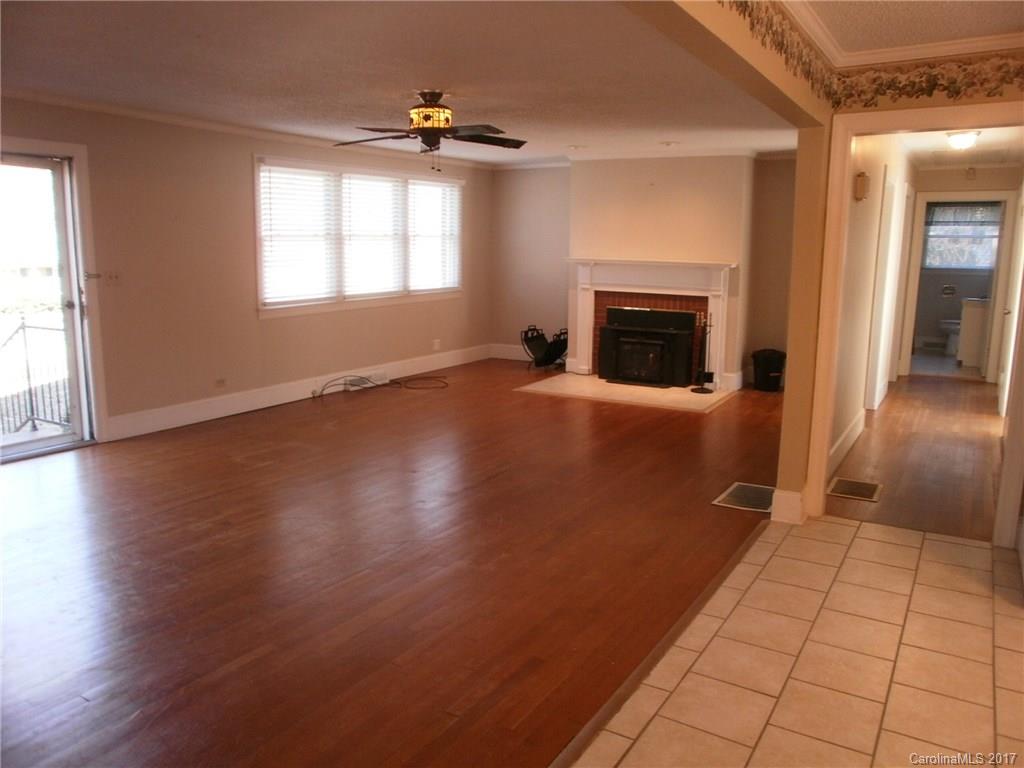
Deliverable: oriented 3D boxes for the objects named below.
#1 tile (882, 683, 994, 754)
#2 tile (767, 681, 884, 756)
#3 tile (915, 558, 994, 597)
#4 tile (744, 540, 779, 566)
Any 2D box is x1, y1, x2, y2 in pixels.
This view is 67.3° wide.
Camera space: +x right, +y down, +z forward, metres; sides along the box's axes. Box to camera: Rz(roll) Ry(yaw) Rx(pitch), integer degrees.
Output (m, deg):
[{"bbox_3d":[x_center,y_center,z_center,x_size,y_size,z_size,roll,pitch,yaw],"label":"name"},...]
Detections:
[{"bbox_3d":[1.375,1.080,2.472,0.305,0.010,0.305,6,12,31],"label":"tile"},{"bbox_3d":[1.026,1.075,2.496,0.305,0.010,0.305,6,12,31],"label":"tile"},{"bbox_3d":[2.007,0.886,3.486,0.301,0.010,0.301,6,12,31],"label":"tile"},{"bbox_3d":[1.222,0.834,3.767,0.097,0.010,0.301,6,12,31],"label":"tile"}]

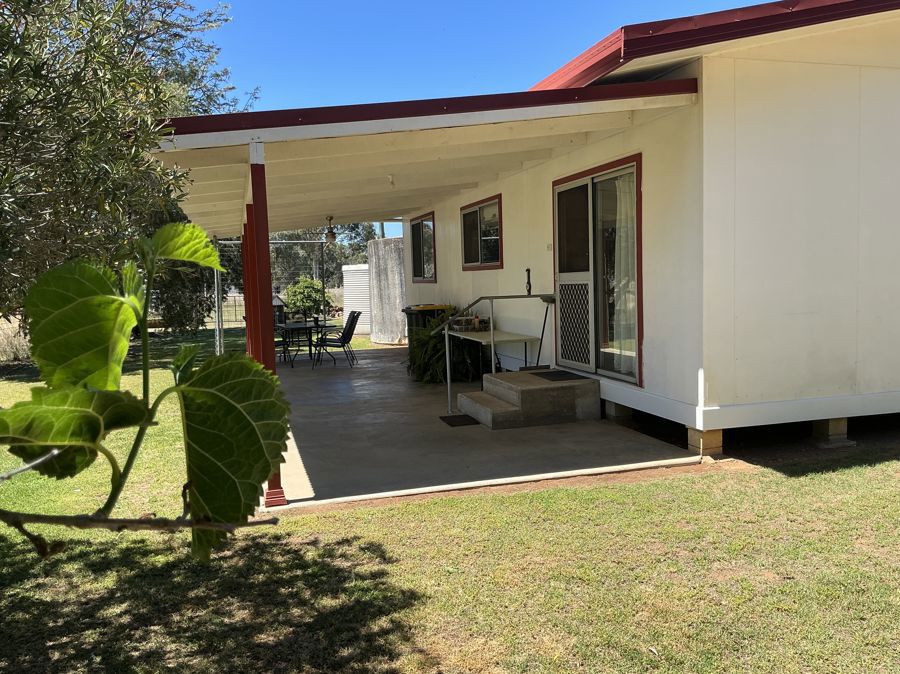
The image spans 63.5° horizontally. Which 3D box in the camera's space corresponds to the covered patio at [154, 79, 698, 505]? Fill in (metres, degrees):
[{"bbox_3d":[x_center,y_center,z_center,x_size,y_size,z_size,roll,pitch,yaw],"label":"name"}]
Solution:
[{"bbox_3d":[-1.410,-0.766,10.434,3.998,3.040,11.020,-3,5,-16],"label":"covered patio"}]

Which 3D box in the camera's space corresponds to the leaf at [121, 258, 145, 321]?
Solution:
[{"bbox_3d":[-0.284,-0.042,0.650,0.021,0.050,0.024,-3,5,-14],"label":"leaf"}]

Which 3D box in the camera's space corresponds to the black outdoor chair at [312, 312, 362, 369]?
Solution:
[{"bbox_3d":[-2.028,0.051,12.893,0.813,0.958,0.578,-3,5,-11],"label":"black outdoor chair"}]

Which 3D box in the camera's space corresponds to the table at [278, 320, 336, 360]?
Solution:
[{"bbox_3d":[-2.588,0.151,13.319,0.912,0.722,1.626,-3,5,-16],"label":"table"}]

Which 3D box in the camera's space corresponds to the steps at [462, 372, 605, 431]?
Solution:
[{"bbox_3d":[0.822,0.638,7.932,1.170,0.423,1.246,-3,5,-16],"label":"steps"}]

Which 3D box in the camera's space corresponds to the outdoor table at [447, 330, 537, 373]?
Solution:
[{"bbox_3d":[0.525,0.349,9.640,0.730,0.737,1.839,-3,5,-16],"label":"outdoor table"}]

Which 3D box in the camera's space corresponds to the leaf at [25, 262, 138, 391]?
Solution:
[{"bbox_3d":[-0.330,-0.008,0.650,0.095,0.112,0.050,-3,5,-14],"label":"leaf"}]

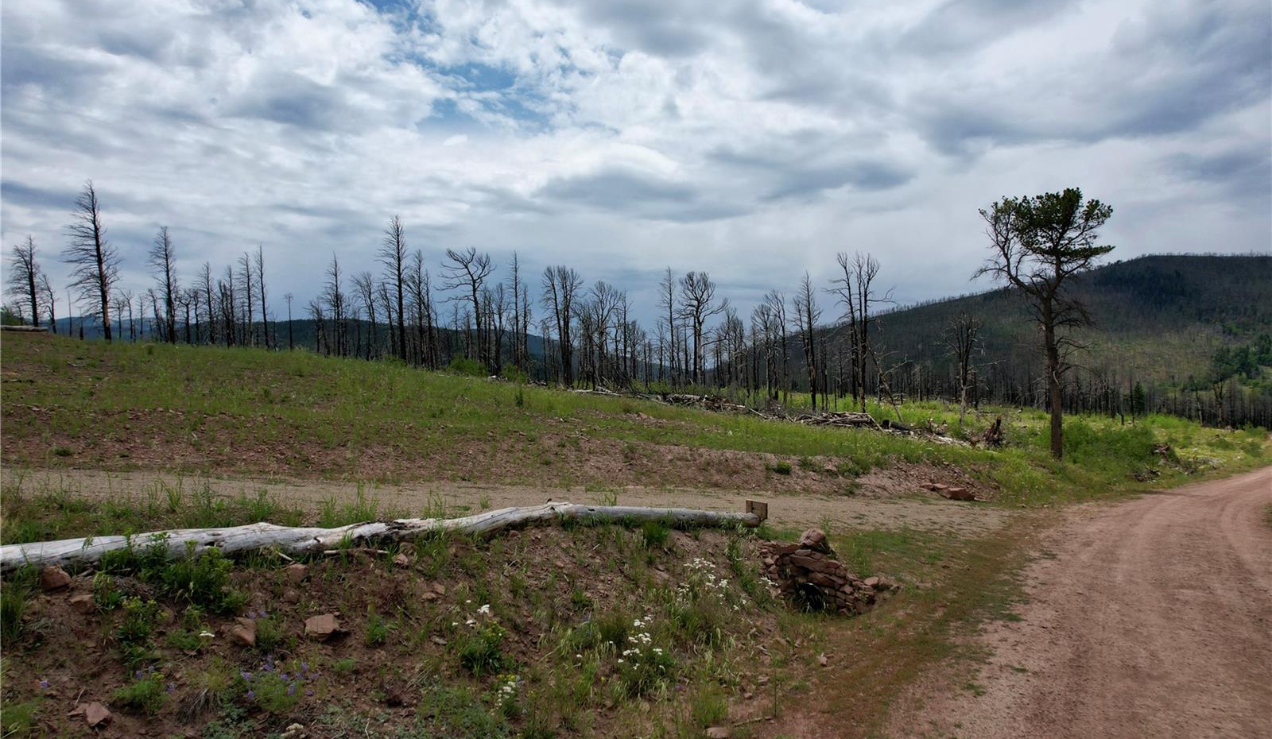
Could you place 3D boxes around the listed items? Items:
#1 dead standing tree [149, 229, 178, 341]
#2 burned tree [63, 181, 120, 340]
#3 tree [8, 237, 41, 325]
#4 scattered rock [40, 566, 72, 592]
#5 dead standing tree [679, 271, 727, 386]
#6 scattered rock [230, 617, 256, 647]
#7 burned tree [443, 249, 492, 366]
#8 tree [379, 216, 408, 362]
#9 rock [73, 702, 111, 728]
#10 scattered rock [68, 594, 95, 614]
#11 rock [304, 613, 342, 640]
[{"bbox_3d":[-36.447,-6.466,60.001,2.033,9.308,1.931,-2,1,-31],"label":"dead standing tree"},{"bbox_3d":[-37.844,-7.482,54.002,3.224,11.264,3.062,-2,1,-35],"label":"burned tree"},{"bbox_3d":[-48.764,-7.019,62.001,2.057,7.517,1.954,-2,1,-38],"label":"tree"},{"bbox_3d":[-6.269,2.265,8.400,0.297,0.240,0.270,-2,1,-37],"label":"scattered rock"},{"bbox_3d":[5.527,-3.259,64.001,3.914,9.679,3.719,-1,1,5],"label":"dead standing tree"},{"bbox_3d":[-3.895,2.603,7.700,0.237,0.240,0.220,-2,1,-27],"label":"scattered rock"},{"bbox_3d":[-12.571,-4.544,58.001,3.770,9.149,3.581,-2,1,-12],"label":"burned tree"},{"bbox_3d":[-17.748,-5.795,57.002,1.949,10.849,1.851,-2,1,-17],"label":"tree"},{"bbox_3d":[-4.617,2.931,6.600,0.291,0.180,0.250,-2,1,-36],"label":"rock"},{"bbox_3d":[-5.775,2.443,8.100,0.254,0.170,0.220,-2,1,-36],"label":"scattered rock"},{"bbox_3d":[-3.183,2.615,7.900,0.366,0.210,0.290,-2,1,-22],"label":"rock"}]

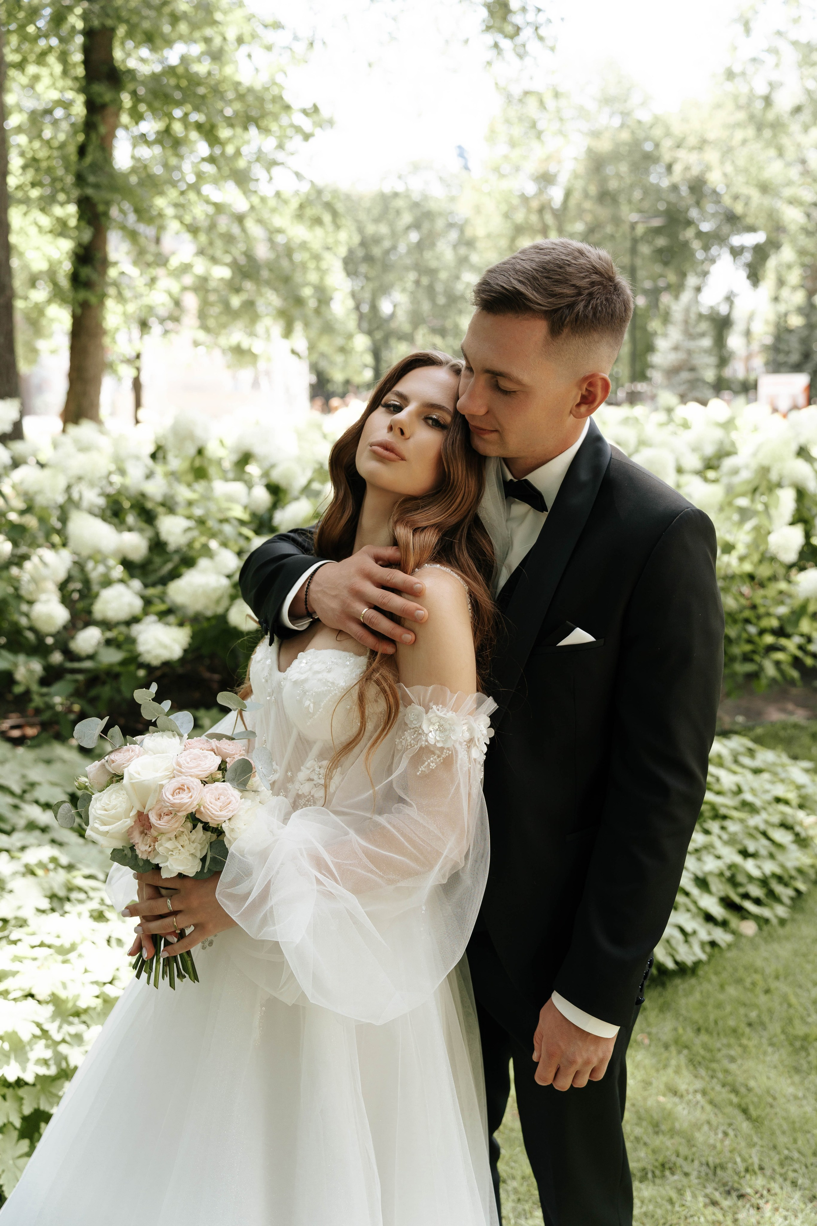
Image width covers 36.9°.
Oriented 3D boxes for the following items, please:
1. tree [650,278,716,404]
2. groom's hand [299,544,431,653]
[{"bbox_3d":[6.281,-5.480,28.000,1.750,4.400,1.750,0,10,0],"label":"tree"},{"bbox_3d":[-0.057,-0.015,1.480,0.165,0.115,0.080,11,3,15],"label":"groom's hand"}]

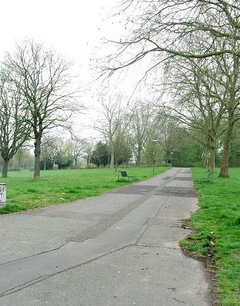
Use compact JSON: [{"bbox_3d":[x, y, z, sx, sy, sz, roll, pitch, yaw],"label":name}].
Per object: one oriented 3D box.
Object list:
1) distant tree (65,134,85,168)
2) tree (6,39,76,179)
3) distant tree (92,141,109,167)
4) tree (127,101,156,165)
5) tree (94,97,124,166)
[{"bbox_3d":[-10.990,-0.360,74.000,4.830,8.210,4.590,0,-2,0],"label":"distant tree"},{"bbox_3d":[-7.430,-4.190,29.000,6.630,13.300,6.290,0,-2,0],"label":"tree"},{"bbox_3d":[-4.330,0.220,68.000,3.550,5.990,3.370,0,-2,0],"label":"distant tree"},{"bbox_3d":[4.910,-4.570,70.000,6.850,14.850,6.510,0,-2,0],"label":"tree"},{"bbox_3d":[-2.060,-4.210,60.000,5.870,14.490,5.580,0,-2,0],"label":"tree"}]

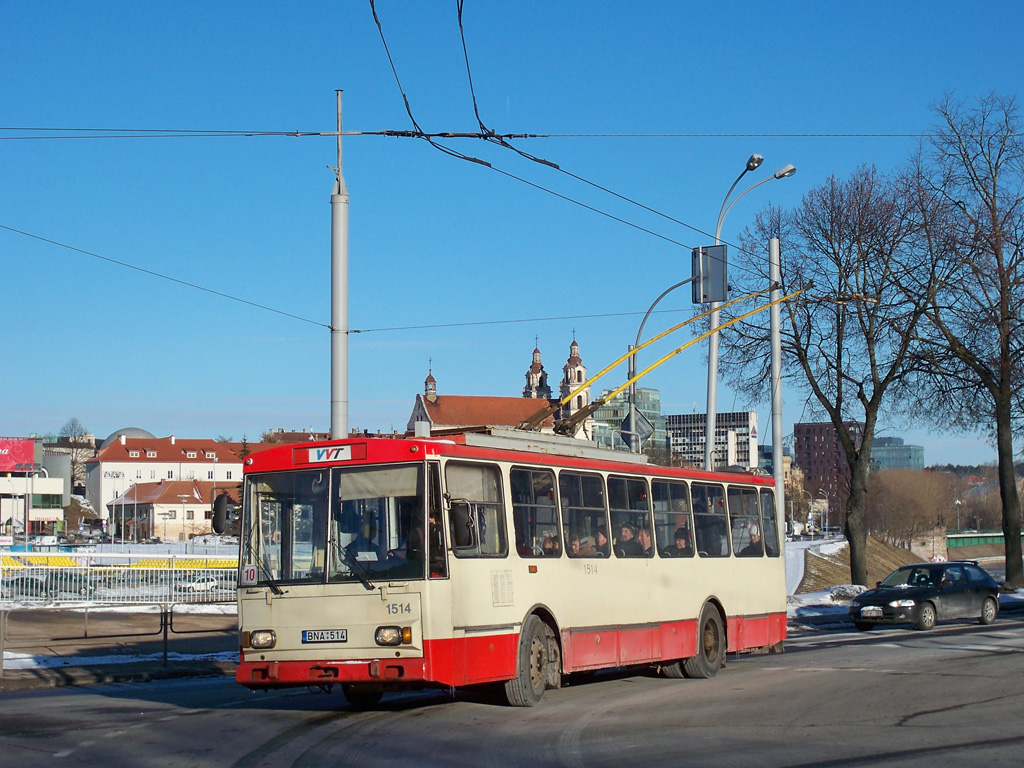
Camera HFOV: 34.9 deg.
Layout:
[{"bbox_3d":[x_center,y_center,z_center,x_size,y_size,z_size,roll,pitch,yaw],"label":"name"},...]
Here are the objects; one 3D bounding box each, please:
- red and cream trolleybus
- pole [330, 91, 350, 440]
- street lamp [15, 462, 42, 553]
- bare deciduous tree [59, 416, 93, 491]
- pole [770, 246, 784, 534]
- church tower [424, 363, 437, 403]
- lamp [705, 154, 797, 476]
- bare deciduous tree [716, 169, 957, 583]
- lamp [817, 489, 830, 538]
[{"bbox_3d":[0.660,2.420,22.100,2.600,3.200,10.800,-4,-7,29],"label":"red and cream trolleybus"},{"bbox_3d":[-3.080,-0.291,29.223,0.340,10.200,0.340,-1,-6,0],"label":"pole"},{"bbox_3d":[-44.543,12.666,149.581,2.300,10.700,0.700,1,-7,-11],"label":"street lamp"},{"bbox_3d":[-75.334,12.478,280.475,5.600,13.800,5.600,-1,-6,0],"label":"bare deciduous tree"},{"bbox_3d":[6.749,1.156,41.124,0.260,9.800,0.260,-1,-6,0],"label":"pole"},{"bbox_3d":[-20.096,-0.627,402.664,2.400,10.500,2.400,3,-7,-30],"label":"church tower"},{"bbox_3d":[5.418,0.108,37.737,1.900,11.100,1.200,-5,-8,35],"label":"lamp"},{"bbox_3d":[10.378,-0.321,52.357,6.900,13.600,6.900,-1,-6,0],"label":"bare deciduous tree"},{"bbox_3d":[63.101,26.285,329.057,1.800,9.900,0.700,-1,-6,0],"label":"lamp"}]

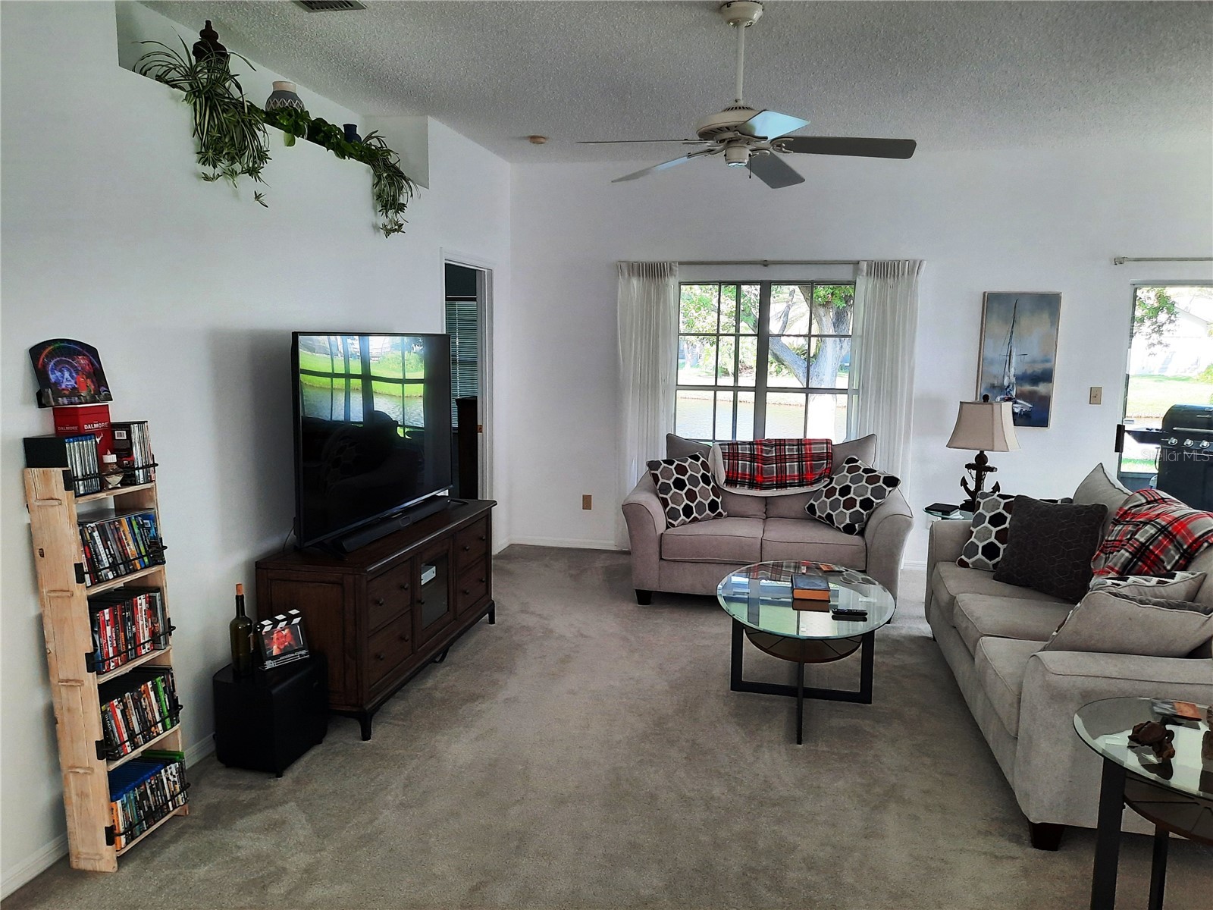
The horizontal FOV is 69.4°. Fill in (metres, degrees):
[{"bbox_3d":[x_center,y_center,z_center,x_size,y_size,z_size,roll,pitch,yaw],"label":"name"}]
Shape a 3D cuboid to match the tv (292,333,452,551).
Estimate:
[{"bbox_3d":[-1.067,-0.145,4.197,0.080,0.860,1.520,2,8,12],"label":"tv"}]

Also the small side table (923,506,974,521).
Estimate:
[{"bbox_3d":[2.220,0.630,5.377,0.610,0.575,0.610,3,8,12],"label":"small side table"}]

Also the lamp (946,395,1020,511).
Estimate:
[{"bbox_3d":[2.283,-0.006,5.293,0.370,0.710,0.265,7,10,40],"label":"lamp"}]

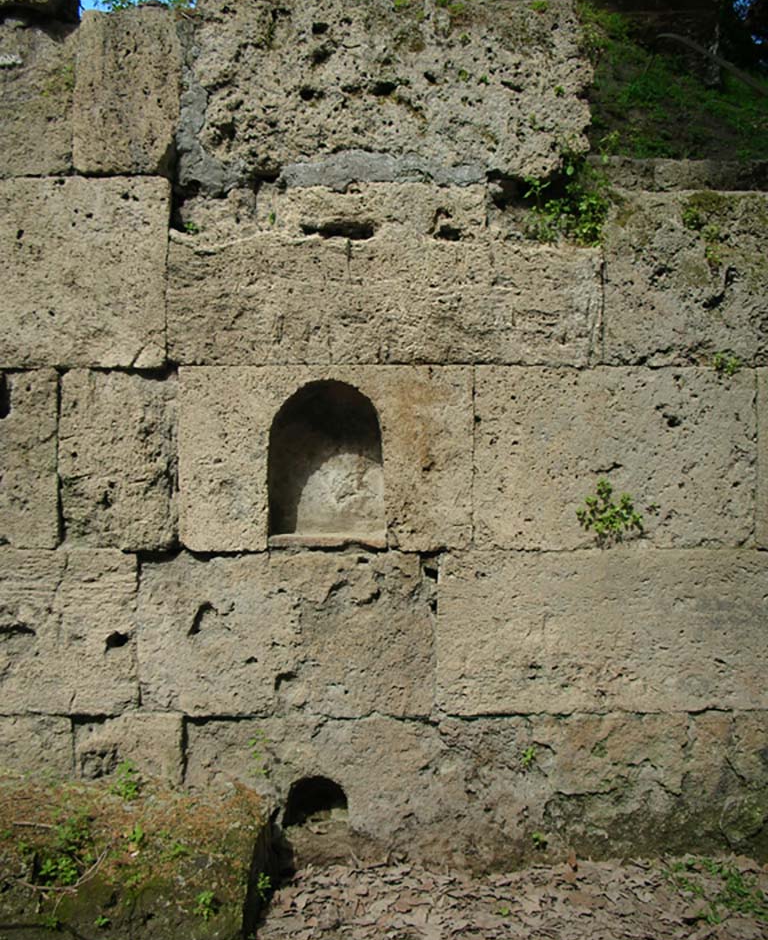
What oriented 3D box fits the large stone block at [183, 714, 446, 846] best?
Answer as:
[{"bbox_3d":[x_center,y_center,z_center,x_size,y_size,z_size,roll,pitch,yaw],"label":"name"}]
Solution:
[{"bbox_3d":[-0.253,1.140,4.040,0.965,0.484,0.480,0,0,0],"label":"large stone block"}]

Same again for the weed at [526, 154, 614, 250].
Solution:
[{"bbox_3d":[0.702,-1.032,3.980,0.338,0.346,0.220,0,0,0],"label":"weed"}]

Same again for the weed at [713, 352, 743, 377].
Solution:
[{"bbox_3d":[1.241,-0.381,3.780,0.108,0.087,0.080,0,0,0],"label":"weed"}]

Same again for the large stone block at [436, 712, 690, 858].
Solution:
[{"bbox_3d":[0.690,1.219,4.205,0.976,0.573,0.450,0,0,0],"label":"large stone block"}]

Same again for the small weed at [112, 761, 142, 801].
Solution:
[{"bbox_3d":[-0.964,1.158,3.860,0.112,0.149,0.100,0,0,0],"label":"small weed"}]

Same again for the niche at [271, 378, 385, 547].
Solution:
[{"bbox_3d":[-0.219,-0.031,4.105,0.450,0.642,0.250,0,0,0],"label":"niche"}]

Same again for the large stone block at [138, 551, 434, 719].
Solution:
[{"bbox_3d":[-0.373,0.628,4.205,1.142,0.638,0.450,0,0,0],"label":"large stone block"}]

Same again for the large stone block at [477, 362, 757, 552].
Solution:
[{"bbox_3d":[0.850,-0.044,4.040,1.035,0.672,0.480,0,0,0],"label":"large stone block"}]

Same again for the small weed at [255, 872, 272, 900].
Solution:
[{"bbox_3d":[-0.407,1.408,3.500,0.061,0.095,0.060,0,0,0],"label":"small weed"}]

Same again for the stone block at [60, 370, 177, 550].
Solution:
[{"bbox_3d":[-0.974,-0.039,4.025,0.426,0.661,0.450,0,0,0],"label":"stone block"}]

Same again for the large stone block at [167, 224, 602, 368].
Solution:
[{"bbox_3d":[0.004,-0.665,4.230,1.672,0.542,0.500,0,0,0],"label":"large stone block"}]

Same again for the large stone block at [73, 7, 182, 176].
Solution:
[{"bbox_3d":[-0.934,-1.378,3.995,0.393,0.612,0.450,0,0,0],"label":"large stone block"}]

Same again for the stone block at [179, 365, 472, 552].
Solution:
[{"bbox_3d":[-0.213,-0.042,4.040,1.075,0.683,0.480,0,0,0],"label":"stone block"}]

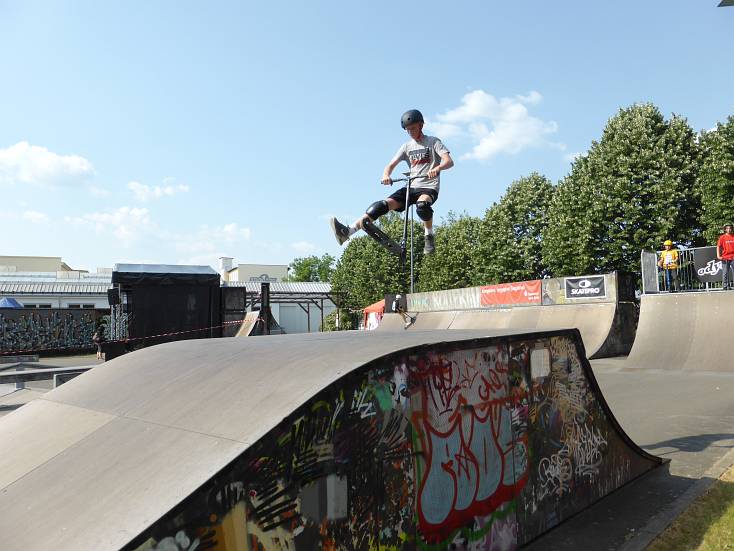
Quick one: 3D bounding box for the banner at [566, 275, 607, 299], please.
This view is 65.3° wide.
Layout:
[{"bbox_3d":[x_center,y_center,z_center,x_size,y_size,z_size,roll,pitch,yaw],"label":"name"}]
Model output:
[{"bbox_3d":[8.271,0.469,21.707,0.040,0.781,1.825,1,-5,-30],"label":"banner"}]

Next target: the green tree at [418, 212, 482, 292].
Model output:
[{"bbox_3d":[6.849,0.035,41.724,6.800,9.181,6.800,-1,-4,0],"label":"green tree"}]

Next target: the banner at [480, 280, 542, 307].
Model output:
[{"bbox_3d":[6.249,0.827,25.146,0.040,0.945,3.707,1,-5,-30],"label":"banner"}]

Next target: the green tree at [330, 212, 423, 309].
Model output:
[{"bbox_3d":[0.793,-0.001,48.276,7.800,10.535,7.600,-1,-4,0],"label":"green tree"}]

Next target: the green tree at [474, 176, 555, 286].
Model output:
[{"bbox_3d":[10.071,-1.155,36.076,7.100,10.544,7.100,-1,-4,0],"label":"green tree"}]

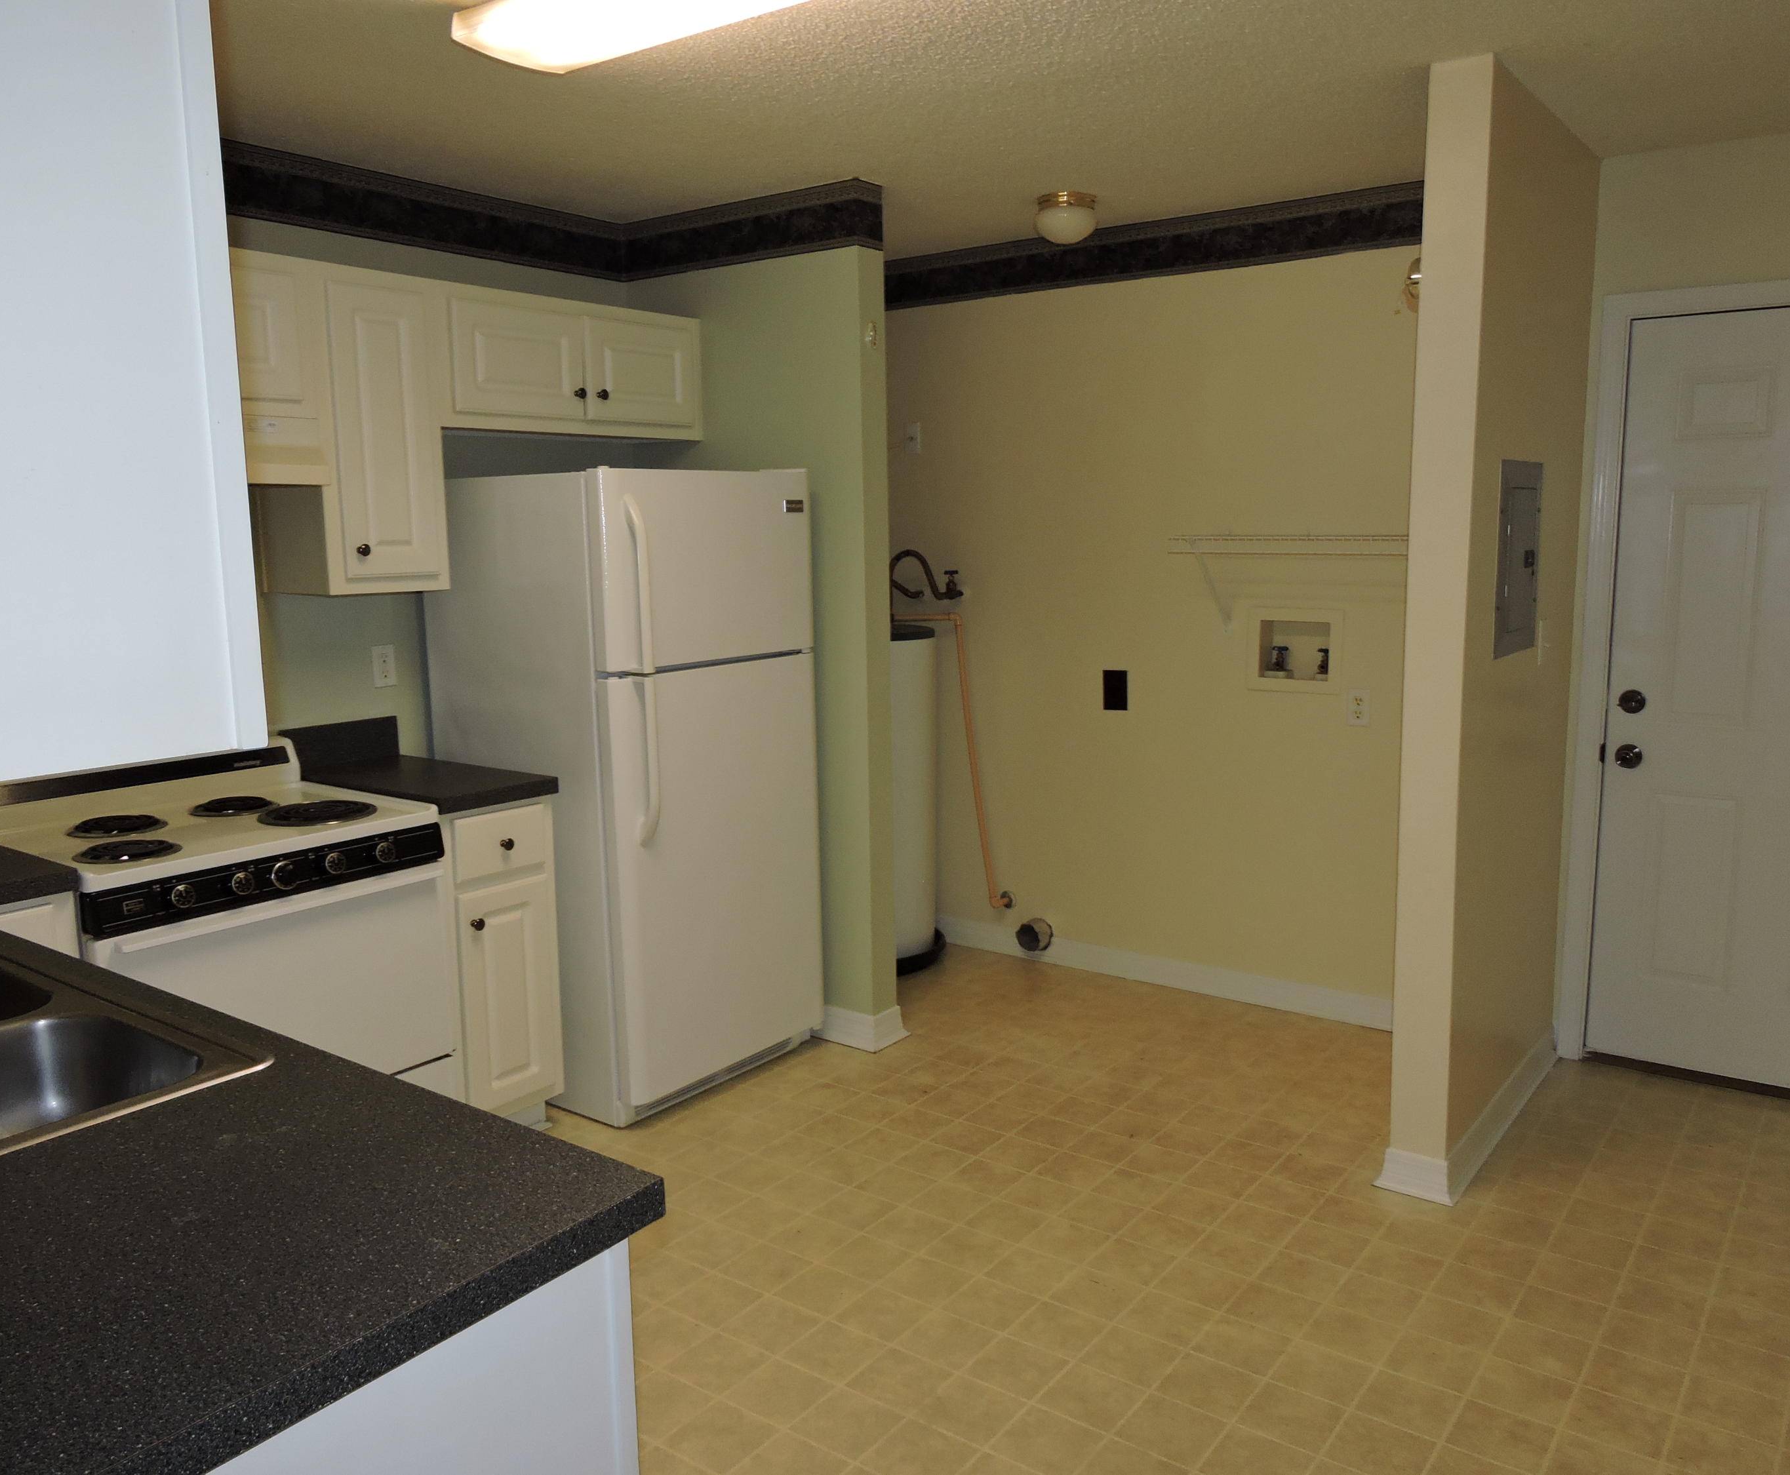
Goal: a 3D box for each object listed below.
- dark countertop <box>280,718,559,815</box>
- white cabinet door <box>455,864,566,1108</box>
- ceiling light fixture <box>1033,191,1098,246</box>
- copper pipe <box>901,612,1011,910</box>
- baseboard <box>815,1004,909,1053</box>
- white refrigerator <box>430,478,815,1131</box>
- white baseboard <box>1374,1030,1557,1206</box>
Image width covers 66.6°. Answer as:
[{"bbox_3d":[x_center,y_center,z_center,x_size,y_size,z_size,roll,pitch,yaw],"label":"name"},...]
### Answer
[{"bbox_3d":[-1.226,0.073,3.542,0.655,0.140,0.345,5,11,37],"label":"dark countertop"},{"bbox_3d":[-0.974,0.634,3.425,0.022,0.585,0.262,5,11,37],"label":"white cabinet door"},{"bbox_3d":[0.490,-1.469,3.890,0.180,0.130,0.180,-1,9,0],"label":"ceiling light fixture"},{"bbox_3d":[0.185,0.085,4.785,0.320,1.055,0.290,5,11,37],"label":"copper pipe"},{"bbox_3d":[-0.110,0.862,4.140,0.278,0.105,0.155,5,11,37],"label":"baseboard"},{"bbox_3d":[-0.742,0.116,3.870,0.760,1.685,0.755,5,11,37],"label":"white refrigerator"},{"bbox_3d":[1.496,0.928,3.509,0.184,0.100,1.040,5,11,37],"label":"white baseboard"}]

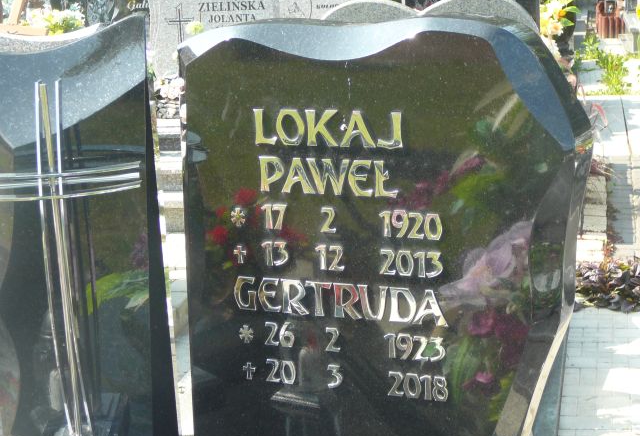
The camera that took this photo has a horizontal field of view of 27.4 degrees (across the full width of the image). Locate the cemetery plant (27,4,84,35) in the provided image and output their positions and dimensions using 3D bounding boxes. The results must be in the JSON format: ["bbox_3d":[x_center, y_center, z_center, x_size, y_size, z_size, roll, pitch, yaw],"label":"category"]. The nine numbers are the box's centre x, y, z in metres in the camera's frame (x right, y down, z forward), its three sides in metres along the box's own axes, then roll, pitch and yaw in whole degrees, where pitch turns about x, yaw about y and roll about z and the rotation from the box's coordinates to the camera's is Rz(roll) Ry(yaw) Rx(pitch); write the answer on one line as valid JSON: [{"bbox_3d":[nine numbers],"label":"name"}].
[{"bbox_3d":[-2.136,-1.603,10.600,0.460,0.280,0.390,2,13,12],"label":"cemetery plant"}]

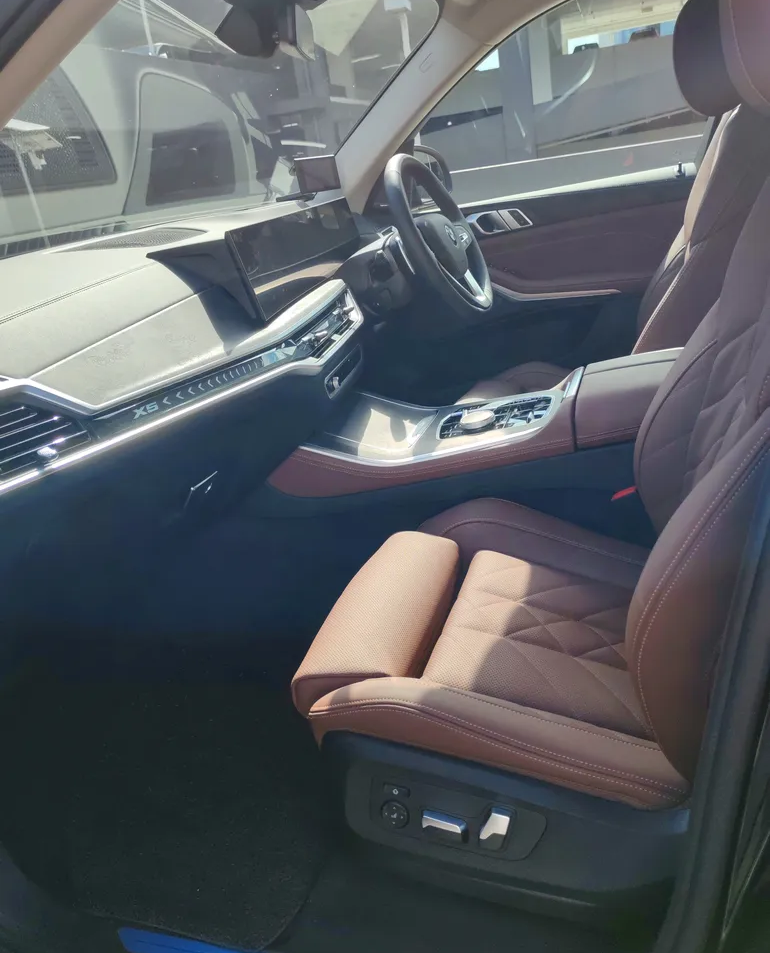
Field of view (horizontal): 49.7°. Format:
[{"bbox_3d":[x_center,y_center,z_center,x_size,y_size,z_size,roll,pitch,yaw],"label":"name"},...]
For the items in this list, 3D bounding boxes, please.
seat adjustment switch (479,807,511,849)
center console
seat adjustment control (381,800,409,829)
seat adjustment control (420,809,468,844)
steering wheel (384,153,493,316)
[{"bbox_3d":[0.126,0.401,0.947,0.024,0.045,0.018,15,14,12],"label":"seat adjustment switch"},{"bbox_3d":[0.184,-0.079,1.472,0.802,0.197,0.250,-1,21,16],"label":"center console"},{"bbox_3d":[0.012,0.401,0.986,0.031,0.031,0.010,8,13,14],"label":"seat adjustment control"},{"bbox_3d":[0.071,0.407,0.965,0.050,0.025,0.020,8,13,14],"label":"seat adjustment control"},{"bbox_3d":[0.113,-0.511,1.767,0.085,0.370,0.370,-28,11,23],"label":"steering wheel"}]

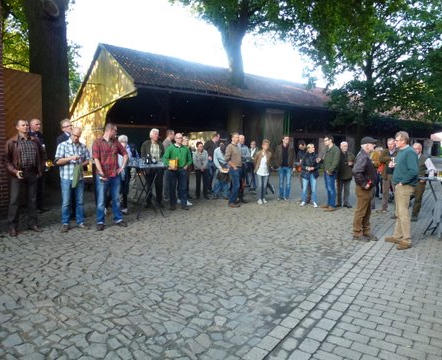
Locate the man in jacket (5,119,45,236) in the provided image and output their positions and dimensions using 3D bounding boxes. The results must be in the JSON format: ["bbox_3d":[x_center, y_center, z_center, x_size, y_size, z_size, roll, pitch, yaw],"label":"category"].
[{"bbox_3d":[-3.060,-0.050,5.200,0.380,1.800,0.570,3,6,40],"label":"man in jacket"}]

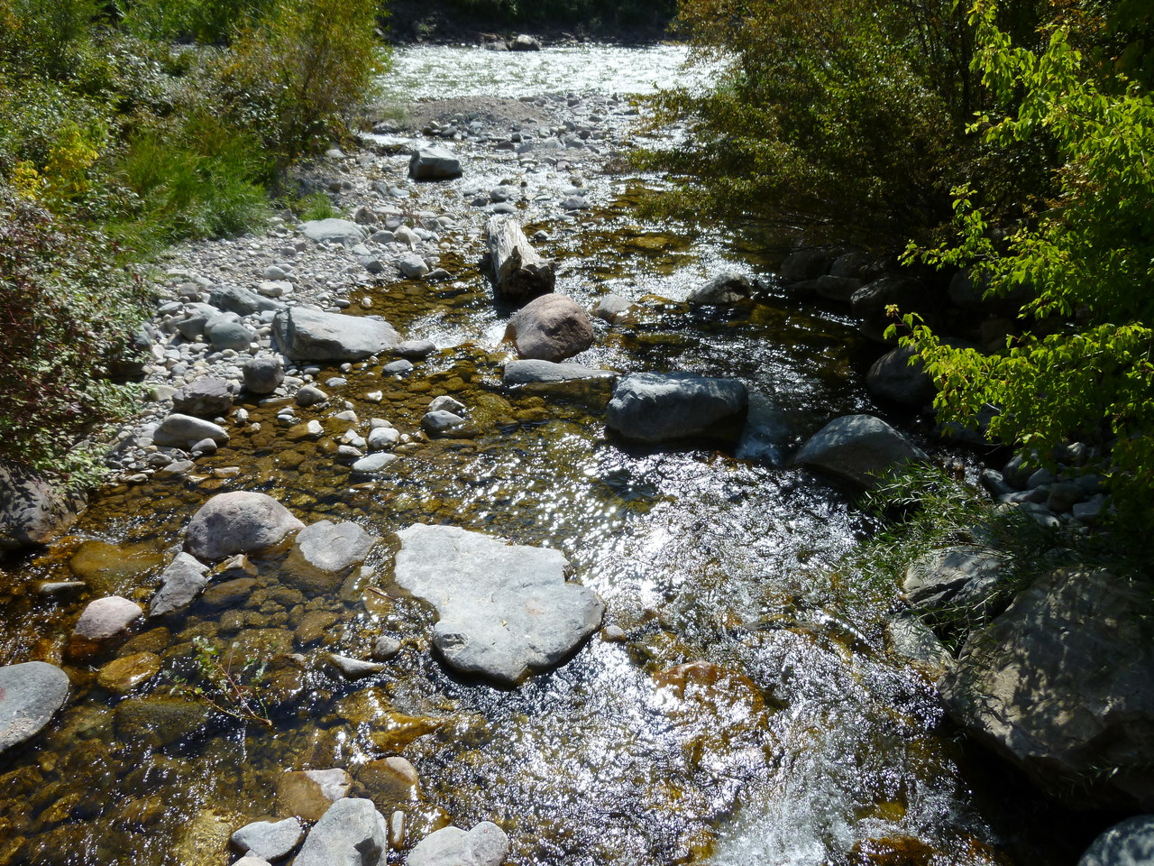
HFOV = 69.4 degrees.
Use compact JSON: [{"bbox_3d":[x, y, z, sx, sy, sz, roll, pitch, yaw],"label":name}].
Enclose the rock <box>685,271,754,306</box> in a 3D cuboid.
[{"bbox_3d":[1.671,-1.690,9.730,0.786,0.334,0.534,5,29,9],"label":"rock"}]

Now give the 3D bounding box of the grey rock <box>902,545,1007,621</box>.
[{"bbox_3d":[2.100,0.827,4.638,0.580,0.350,0.440,-5,29,-9],"label":"grey rock"}]

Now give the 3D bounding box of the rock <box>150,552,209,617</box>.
[{"bbox_3d":[-2.340,0.877,4.914,0.290,0.220,0.480,13,31,22],"label":"rock"}]

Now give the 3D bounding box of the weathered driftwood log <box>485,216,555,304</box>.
[{"bbox_3d":[-0.760,-2.158,10.266,0.580,0.560,1.897,-6,30,-11],"label":"weathered driftwood log"}]

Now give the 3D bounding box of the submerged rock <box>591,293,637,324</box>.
[{"bbox_3d":[0.385,-1.307,8.800,0.480,0.280,0.380,0,29,0],"label":"submerged rock"}]

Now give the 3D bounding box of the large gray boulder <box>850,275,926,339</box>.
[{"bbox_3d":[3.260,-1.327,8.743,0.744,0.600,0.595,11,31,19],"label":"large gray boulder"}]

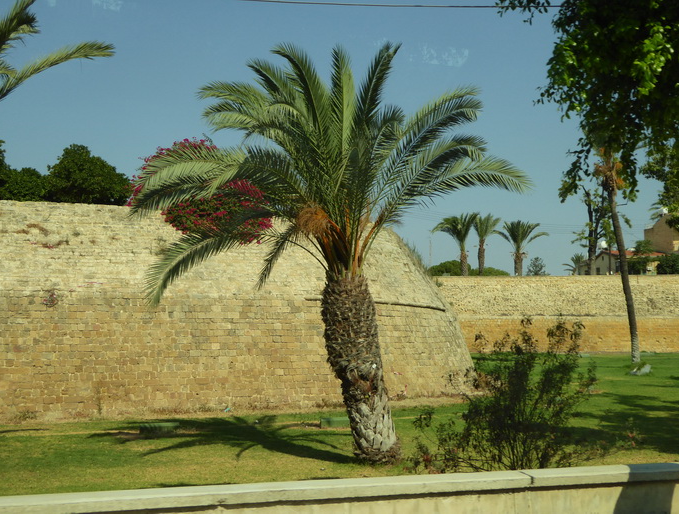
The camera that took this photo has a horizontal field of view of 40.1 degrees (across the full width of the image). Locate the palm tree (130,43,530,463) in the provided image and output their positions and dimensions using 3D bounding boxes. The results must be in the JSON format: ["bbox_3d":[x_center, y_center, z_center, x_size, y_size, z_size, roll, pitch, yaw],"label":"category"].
[{"bbox_3d":[-0.169,-0.076,15.700,6.600,7.090,6.200,0,-5,0],"label":"palm tree"}]

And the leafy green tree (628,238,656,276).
[{"bbox_3d":[35.180,0.522,108.000,3.100,5.340,3.000,0,-5,0],"label":"leafy green tree"}]

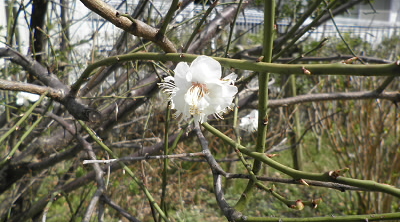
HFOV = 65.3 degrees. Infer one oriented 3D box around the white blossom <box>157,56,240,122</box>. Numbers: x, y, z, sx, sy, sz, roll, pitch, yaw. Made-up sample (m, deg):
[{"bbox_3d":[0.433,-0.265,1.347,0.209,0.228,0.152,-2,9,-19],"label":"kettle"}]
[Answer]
[{"bbox_3d":[-0.001,-0.012,0.175,0.042,0.034,0.031,0,18,2],"label":"white blossom"}]

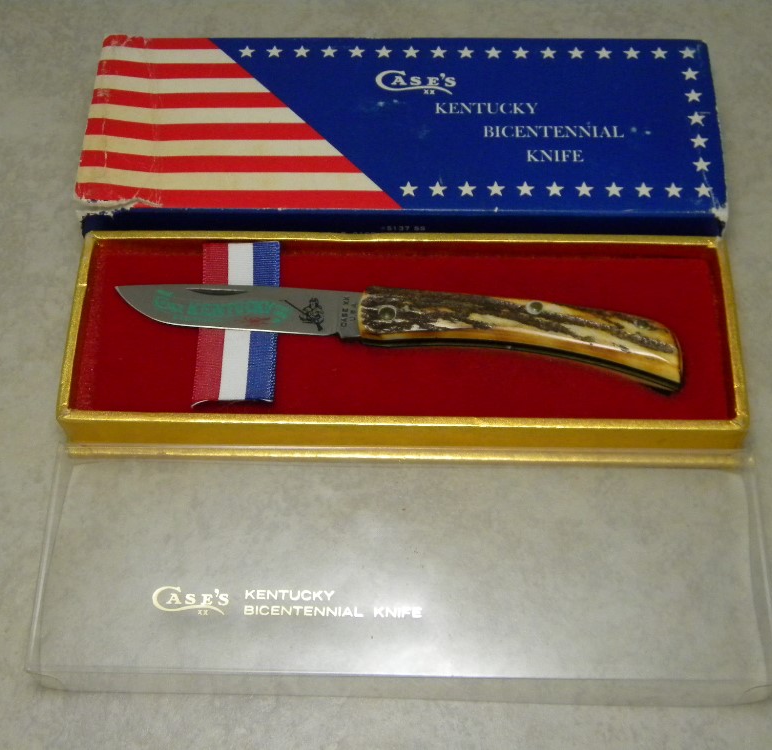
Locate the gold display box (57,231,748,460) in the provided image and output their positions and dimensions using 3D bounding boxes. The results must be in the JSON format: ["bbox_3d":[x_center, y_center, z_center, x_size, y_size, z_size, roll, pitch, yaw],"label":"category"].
[{"bbox_3d":[0.005,-0.009,0.344,0.190,0.022,0.063,1,64,1],"label":"gold display box"}]

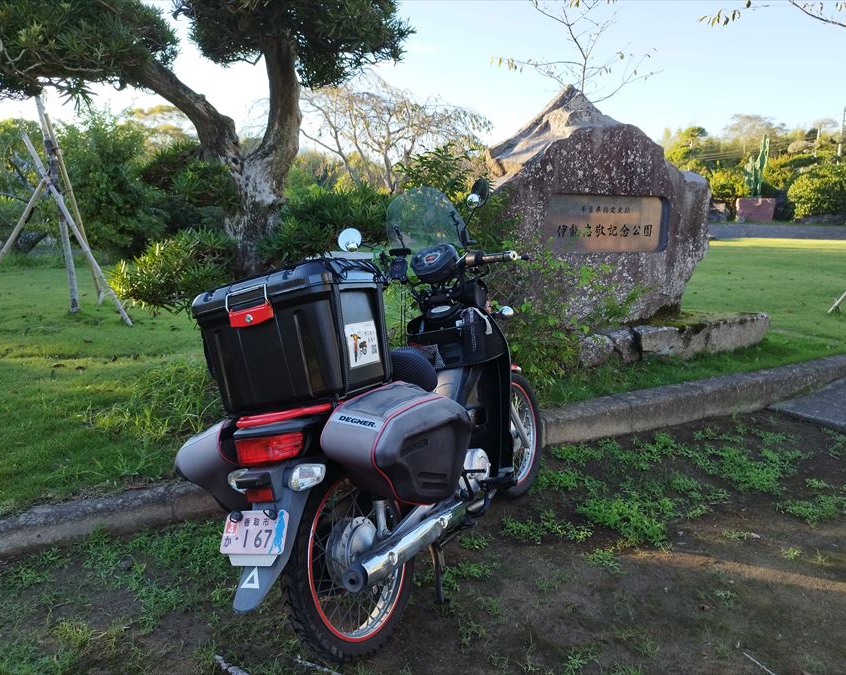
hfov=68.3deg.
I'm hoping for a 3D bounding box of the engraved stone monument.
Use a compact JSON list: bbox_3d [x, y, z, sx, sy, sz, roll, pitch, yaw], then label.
[{"bbox_3d":[1.534,-1.165,5.550,1.800,2.050,0.950,-2,11,-7],"label":"engraved stone monument"}]

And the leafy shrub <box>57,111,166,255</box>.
[{"bbox_3d":[-6.989,-3.433,14.000,2.300,3.250,2.200,0,11,0],"label":"leafy shrub"}]

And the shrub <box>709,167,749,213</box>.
[{"bbox_3d":[14.348,-6.949,29.500,2.100,2.200,1.900,0,11,0],"label":"shrub"}]

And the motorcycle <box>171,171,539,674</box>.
[{"bbox_3d":[-0.035,0.167,2.329,0.820,1.380,1.950,-5,7,31],"label":"motorcycle"}]

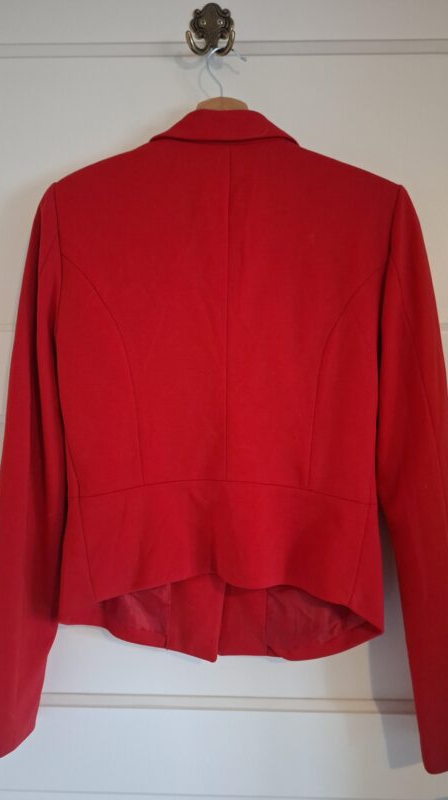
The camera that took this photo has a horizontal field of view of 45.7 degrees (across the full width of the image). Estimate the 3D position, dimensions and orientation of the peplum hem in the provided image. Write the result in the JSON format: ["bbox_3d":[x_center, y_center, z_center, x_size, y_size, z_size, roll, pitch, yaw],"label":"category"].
[{"bbox_3d":[-0.004,0.184,0.555,0.350,0.225,0.140,0,-1,1],"label":"peplum hem"}]

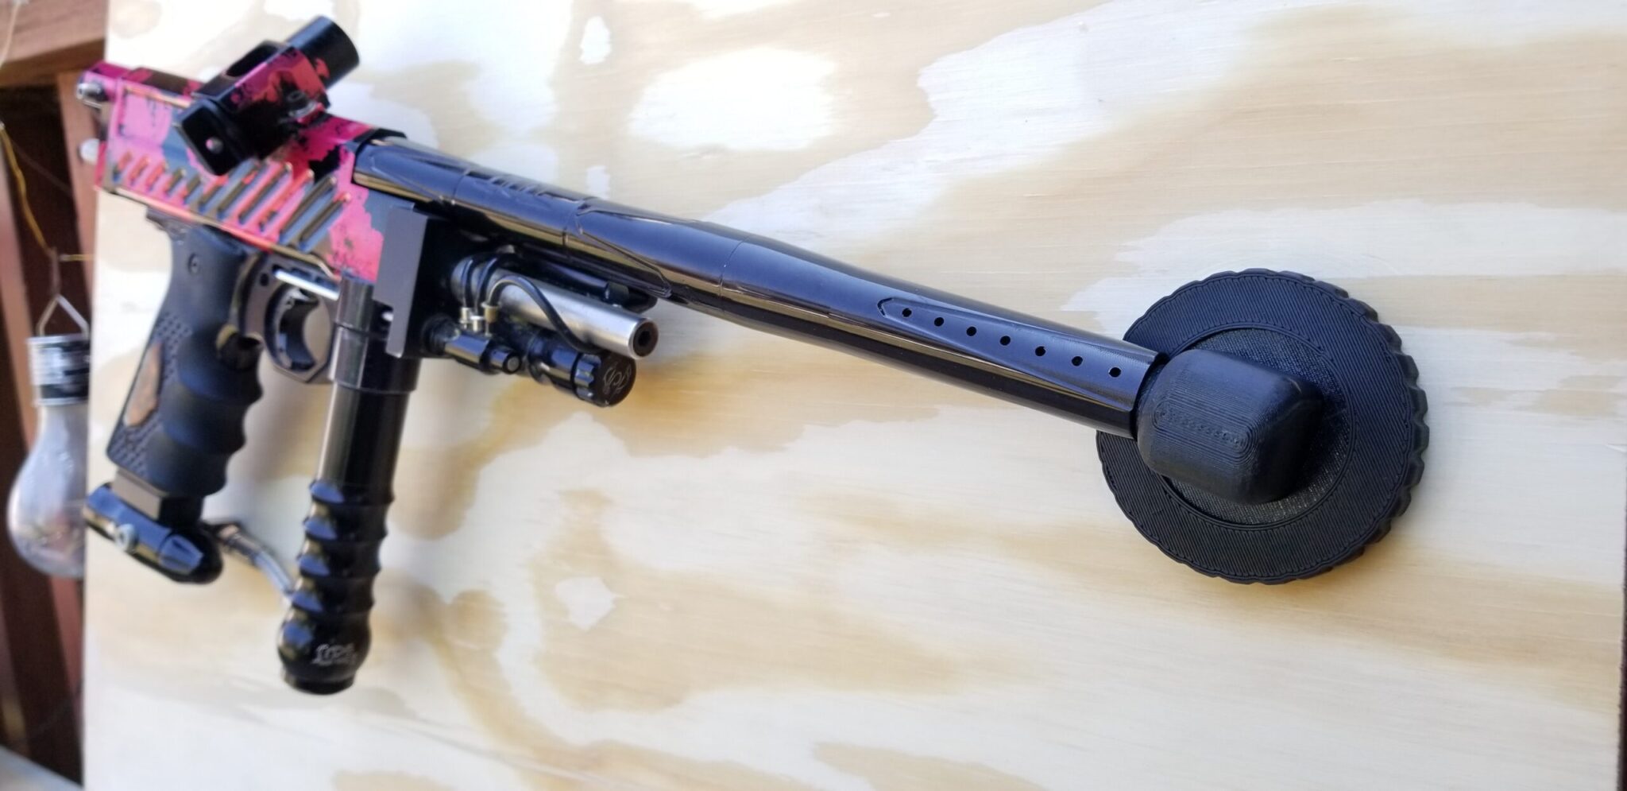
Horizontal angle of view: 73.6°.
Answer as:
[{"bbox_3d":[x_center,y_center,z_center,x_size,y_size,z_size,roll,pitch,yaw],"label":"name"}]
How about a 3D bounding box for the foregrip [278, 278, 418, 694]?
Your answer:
[{"bbox_3d":[-0.185,0.039,0.436,0.036,0.170,0.036,19,9,29],"label":"foregrip"}]

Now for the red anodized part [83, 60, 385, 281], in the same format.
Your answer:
[{"bbox_3d":[-0.238,-0.098,0.467,0.210,0.058,0.028,19,9,29],"label":"red anodized part"}]

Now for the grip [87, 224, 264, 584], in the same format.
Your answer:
[{"bbox_3d":[-0.287,0.001,0.495,0.090,0.157,0.032,19,9,29],"label":"grip"}]

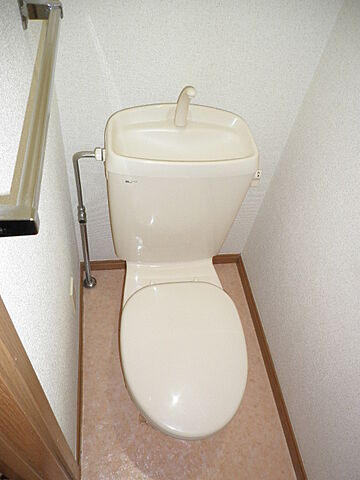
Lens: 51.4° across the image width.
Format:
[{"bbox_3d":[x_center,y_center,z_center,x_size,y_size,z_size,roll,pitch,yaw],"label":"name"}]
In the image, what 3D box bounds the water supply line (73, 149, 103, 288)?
[{"bbox_3d":[-0.327,-0.038,1.385,0.113,0.738,0.057,-2,52,-10],"label":"water supply line"}]

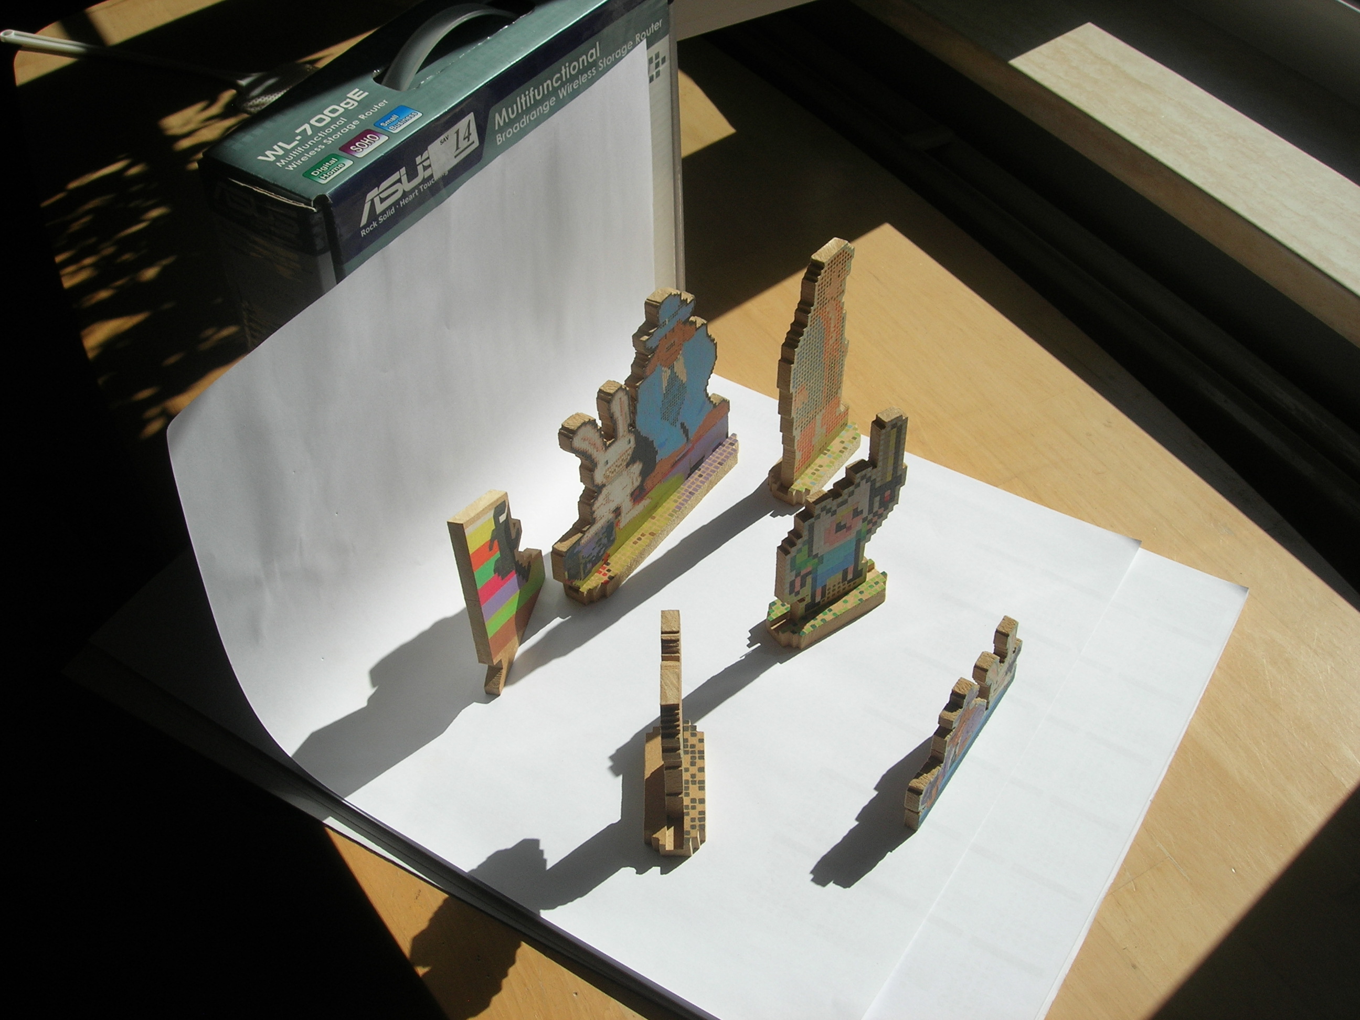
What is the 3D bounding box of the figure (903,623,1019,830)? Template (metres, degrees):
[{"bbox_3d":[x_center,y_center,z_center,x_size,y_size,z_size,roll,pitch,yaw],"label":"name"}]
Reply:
[{"bbox_3d":[0.160,0.110,0.824,0.009,0.074,0.121,25,52,24],"label":"figure"}]

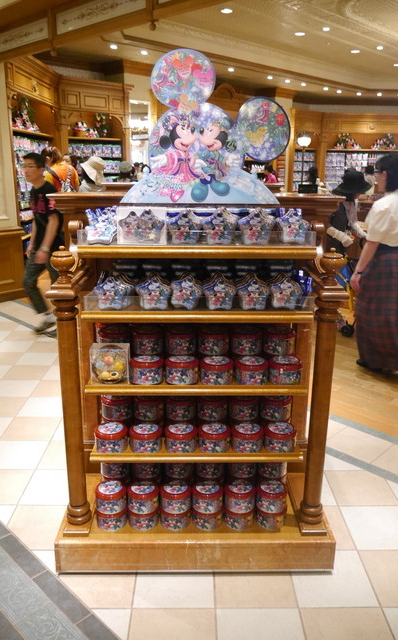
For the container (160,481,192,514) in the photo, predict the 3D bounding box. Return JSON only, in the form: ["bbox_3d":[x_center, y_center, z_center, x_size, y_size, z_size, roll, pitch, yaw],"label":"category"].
[{"bbox_3d":[-0.092,0.707,2.073,0.125,0.075,0.125,0,16,-1],"label":"container"}]

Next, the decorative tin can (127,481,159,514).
[{"bbox_3d":[-0.224,0.712,2.092,0.127,0.075,0.127,0,16,0],"label":"decorative tin can"}]

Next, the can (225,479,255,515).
[{"bbox_3d":[0.165,0.704,2.075,0.124,0.081,0.124,0,16,-1],"label":"can"}]

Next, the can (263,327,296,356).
[{"bbox_3d":[0.328,0.083,2.097,0.127,0.075,0.127,0,16,0],"label":"can"}]

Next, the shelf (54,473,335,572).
[{"bbox_3d":[-0.013,0.840,2.213,1.063,0.131,0.500,0,15,0],"label":"shelf"}]

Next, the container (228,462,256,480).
[{"bbox_3d":[0.186,0.601,2.175,0.125,0.075,0.125,0,16,-1],"label":"container"}]

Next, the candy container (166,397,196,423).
[{"bbox_3d":[-0.075,0.354,2.159,0.124,0.081,0.124,0,16,-1],"label":"candy container"}]

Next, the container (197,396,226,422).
[{"bbox_3d":[0.059,0.346,2.104,0.125,0.075,0.125,0,16,-1],"label":"container"}]

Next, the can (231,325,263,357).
[{"bbox_3d":[0.194,0.082,2.097,0.127,0.075,0.127,0,16,0],"label":"can"}]

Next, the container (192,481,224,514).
[{"bbox_3d":[0.036,0.703,2.073,0.124,0.081,0.124,1,16,0],"label":"container"}]

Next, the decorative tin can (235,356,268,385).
[{"bbox_3d":[0.199,0.197,1.946,0.124,0.073,0.124,0,15,0],"label":"decorative tin can"}]

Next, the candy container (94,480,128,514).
[{"bbox_3d":[-0.345,0.704,2.054,0.124,0.073,0.124,0,15,0],"label":"candy container"}]

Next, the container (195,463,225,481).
[{"bbox_3d":[0.049,0.596,2.173,0.124,0.081,0.124,0,16,-1],"label":"container"}]

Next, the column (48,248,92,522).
[{"bbox_3d":[-0.471,0.271,1.932,0.101,1.083,0.101,0,15,0],"label":"column"}]

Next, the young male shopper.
[{"bbox_3d":[-1.469,-0.692,4.875,0.470,1.670,0.500,15,22,43],"label":"young male shopper"}]

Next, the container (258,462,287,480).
[{"bbox_3d":[0.310,0.601,2.178,0.125,0.075,0.125,0,16,-1],"label":"container"}]

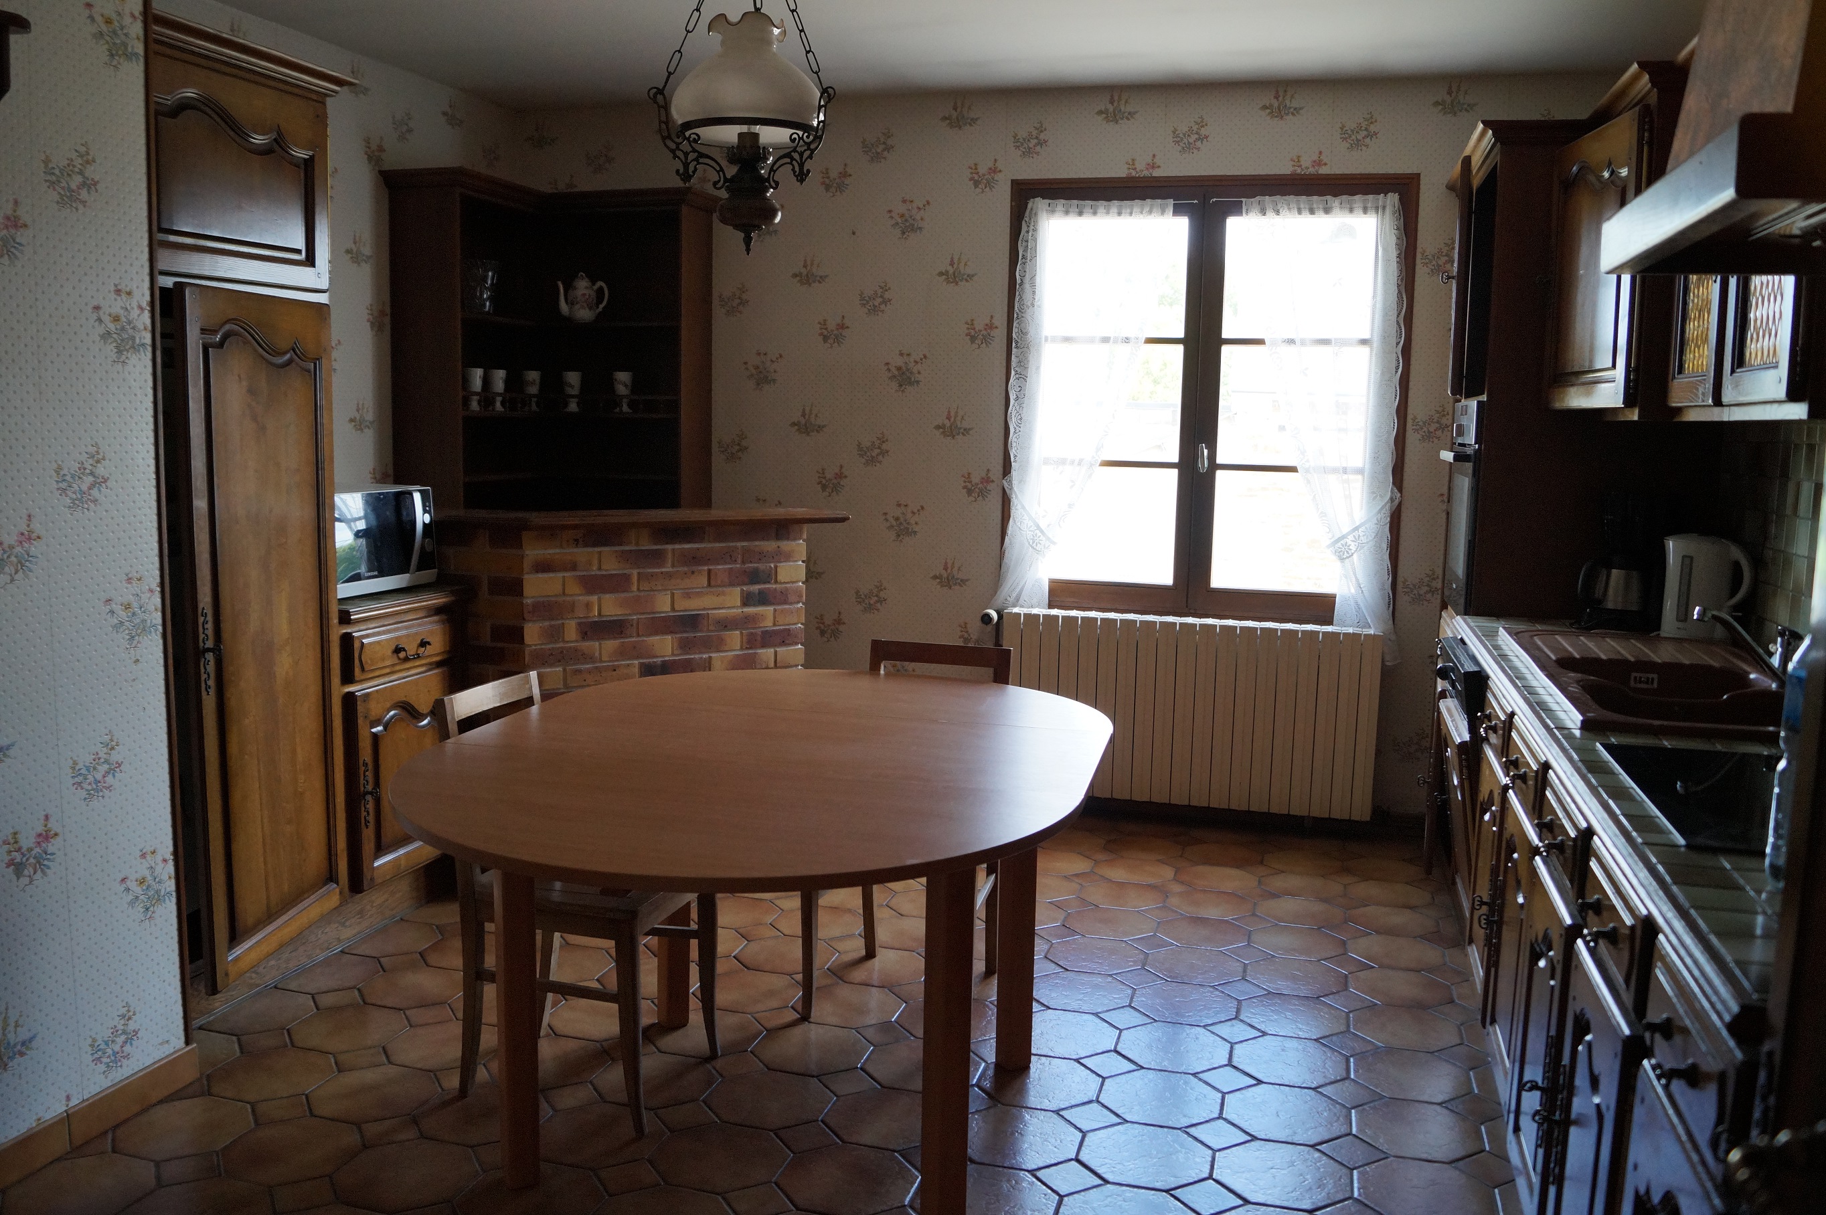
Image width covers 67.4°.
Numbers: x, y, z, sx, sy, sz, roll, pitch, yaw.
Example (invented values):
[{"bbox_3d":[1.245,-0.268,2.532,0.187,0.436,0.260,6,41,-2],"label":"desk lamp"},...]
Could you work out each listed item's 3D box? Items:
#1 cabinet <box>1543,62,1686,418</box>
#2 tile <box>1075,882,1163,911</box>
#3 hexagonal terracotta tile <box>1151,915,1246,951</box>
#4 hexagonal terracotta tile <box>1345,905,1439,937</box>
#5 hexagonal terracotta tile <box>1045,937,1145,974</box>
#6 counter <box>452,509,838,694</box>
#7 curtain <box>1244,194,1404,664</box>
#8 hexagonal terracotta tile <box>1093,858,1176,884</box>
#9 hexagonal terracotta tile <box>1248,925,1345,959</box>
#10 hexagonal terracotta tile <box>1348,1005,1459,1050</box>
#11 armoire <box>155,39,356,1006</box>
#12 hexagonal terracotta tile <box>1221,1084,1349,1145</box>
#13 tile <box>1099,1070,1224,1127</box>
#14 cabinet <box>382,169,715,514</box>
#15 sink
[{"bbox_3d":[1.740,-0.791,3.104,0.417,0.771,0.511,3,7,16],"label":"cabinet"},{"bbox_3d":[0.601,0.845,3.989,0.242,0.010,0.242,3,7,16],"label":"tile"},{"bbox_3d":[0.773,0.884,3.700,0.243,0.012,0.241,3,7,16],"label":"hexagonal terracotta tile"},{"bbox_3d":[1.332,0.875,3.805,0.243,0.012,0.241,3,7,16],"label":"hexagonal terracotta tile"},{"bbox_3d":[0.472,0.895,3.509,0.242,0.010,0.242,3,7,16],"label":"hexagonal terracotta tile"},{"bbox_3d":[-0.856,0.240,4.269,1.376,1.084,0.409,-3,7,-32],"label":"counter"},{"bbox_3d":[1.335,-0.578,4.457,0.485,1.541,0.090,3,7,16],"label":"curtain"},{"bbox_3d":[0.684,0.820,4.228,0.243,0.012,0.241,3,7,16],"label":"hexagonal terracotta tile"},{"bbox_3d":[1.036,0.909,3.701,0.238,0.012,0.238,3,8,14],"label":"hexagonal terracotta tile"},{"bbox_3d":[1.142,0.983,3.181,0.238,0.012,0.238,3,8,14],"label":"hexagonal terracotta tile"},{"bbox_3d":[-1.739,-0.175,3.100,0.640,2.120,0.640,4,8,16],"label":"armoire"},{"bbox_3d":[0.733,1.000,2.690,0.243,0.012,0.241,3,7,16],"label":"hexagonal terracotta tile"},{"bbox_3d":[0.498,0.992,2.749,0.243,0.012,0.241,3,7,16],"label":"tile"},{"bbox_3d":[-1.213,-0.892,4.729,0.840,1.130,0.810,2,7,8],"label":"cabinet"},{"bbox_3d":[1.588,0.230,2.907,0.510,0.190,1.196,4,8,16],"label":"sink"}]

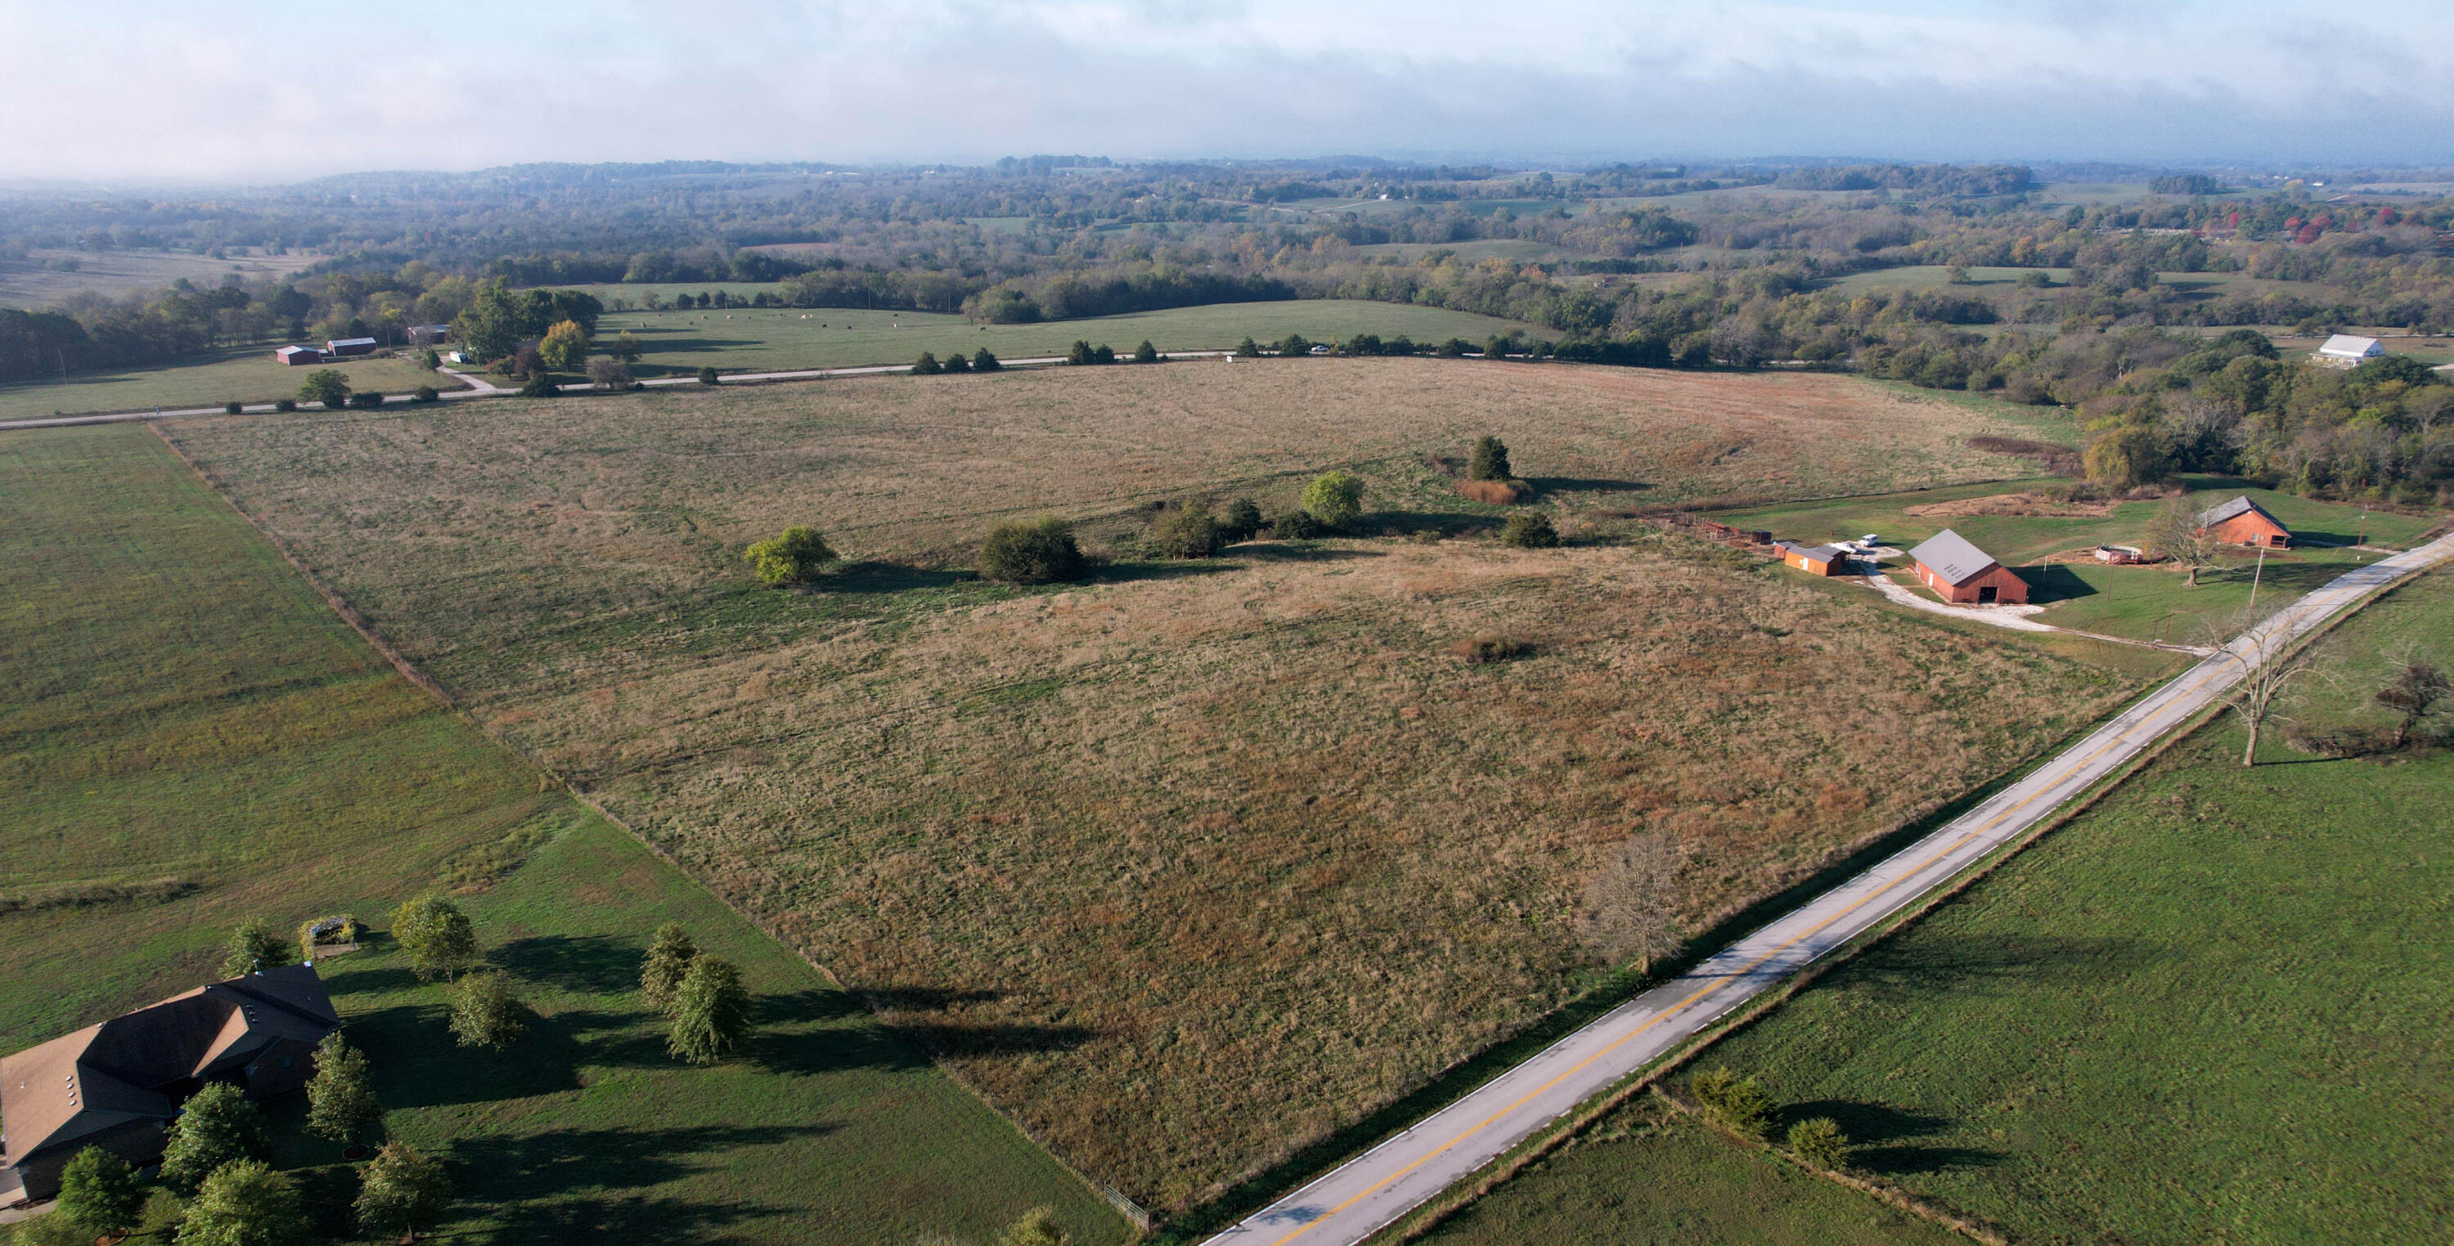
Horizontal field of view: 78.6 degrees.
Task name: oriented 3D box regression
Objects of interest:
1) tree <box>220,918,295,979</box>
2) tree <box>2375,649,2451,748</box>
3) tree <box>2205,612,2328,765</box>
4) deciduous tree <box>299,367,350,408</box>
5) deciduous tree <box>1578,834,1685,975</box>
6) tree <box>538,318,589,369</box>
[{"bbox_3d":[-78.470,27.380,121.600,5.200,7.040,5.200,0,17,0],"label":"tree"},{"bbox_3d":[148.200,9.480,187.270,7.780,12.570,7.780,0,17,0],"label":"tree"},{"bbox_3d":[124.270,8.090,180.270,12.220,19.330,12.220,0,17,0],"label":"tree"},{"bbox_3d":[-207.030,-53.900,344.320,9.830,9.180,9.830,0,17,0],"label":"deciduous tree"},{"bbox_3d":[34.030,23.930,126.610,8.570,12.670,8.570,0,17,0],"label":"deciduous tree"},{"bbox_3d":[-172.290,-72.220,390.370,12.780,14.060,12.780,0,17,0],"label":"tree"}]

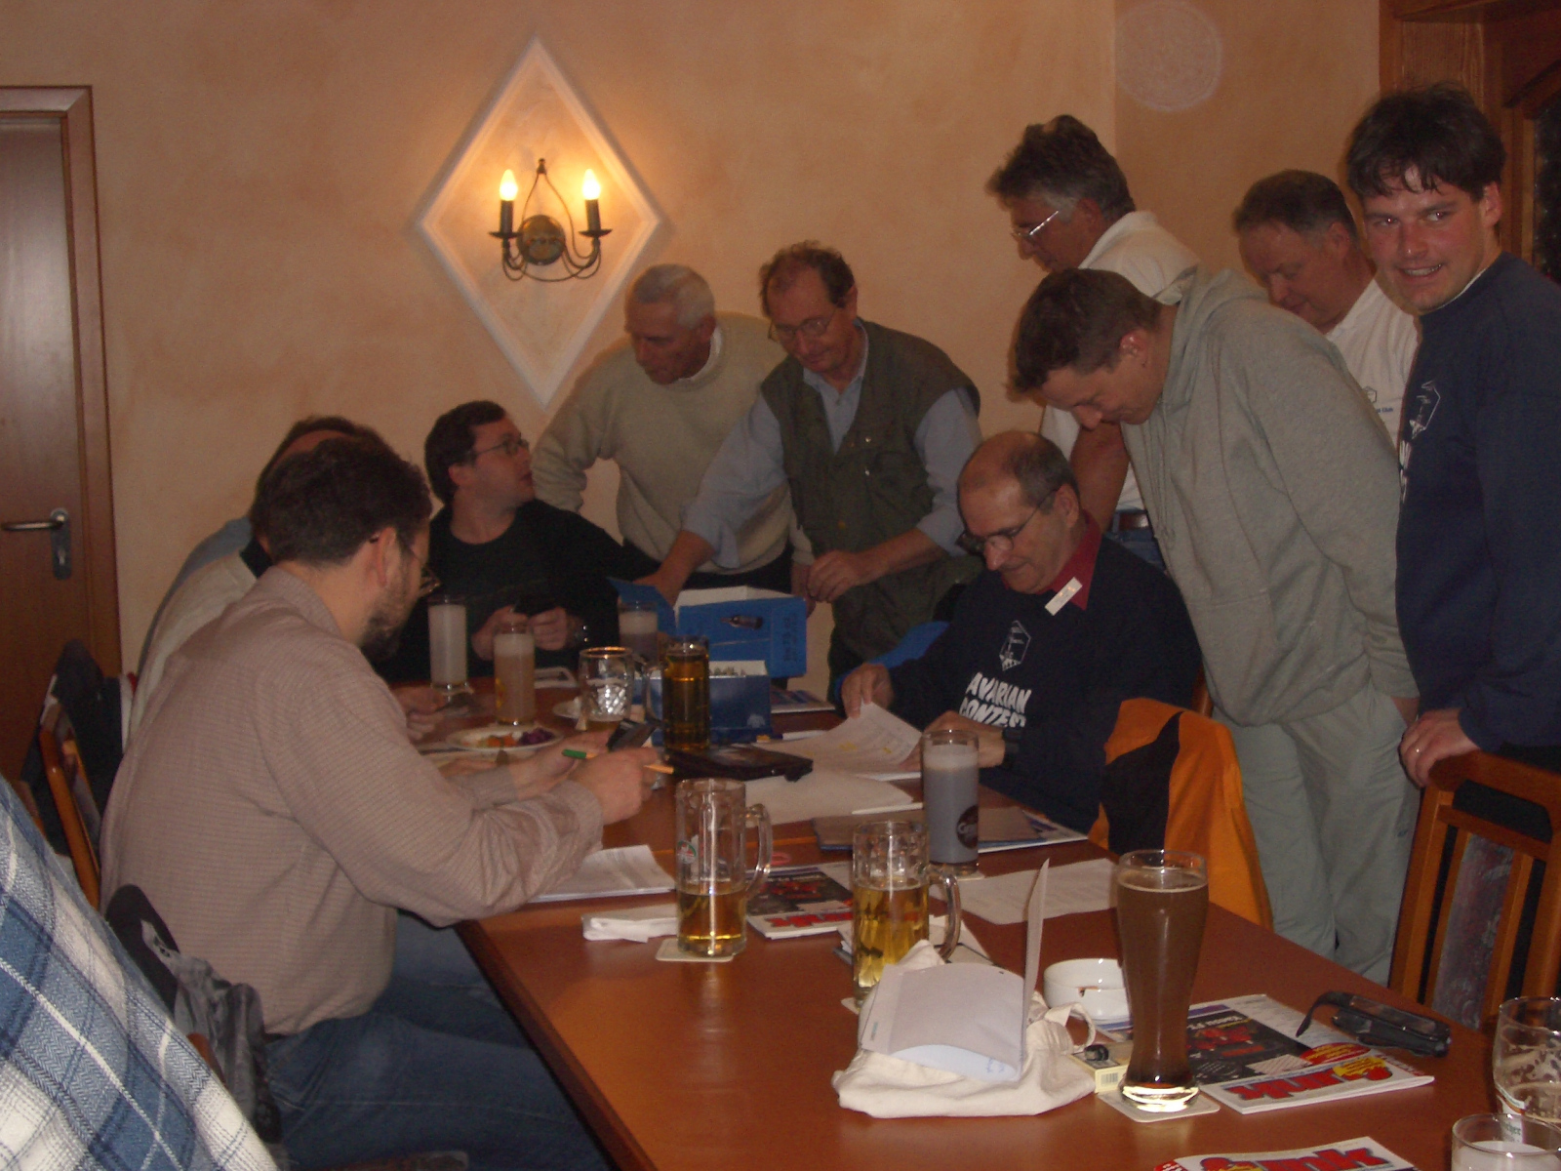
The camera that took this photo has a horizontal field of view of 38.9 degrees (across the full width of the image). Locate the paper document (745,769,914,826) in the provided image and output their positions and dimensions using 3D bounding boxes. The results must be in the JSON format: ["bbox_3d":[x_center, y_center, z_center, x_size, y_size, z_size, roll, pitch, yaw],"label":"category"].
[{"bbox_3d":[0.055,0.330,3.502,0.295,0.018,0.250,-4,7,-22],"label":"paper document"}]

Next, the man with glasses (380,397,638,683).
[{"bbox_3d":[-0.556,0.271,4.833,0.620,1.343,0.750,-2,7,-9],"label":"man with glasses"}]

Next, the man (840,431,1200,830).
[{"bbox_3d":[0.351,0.407,3.632,0.700,1.324,0.660,-4,7,-25],"label":"man"}]

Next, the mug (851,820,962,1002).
[{"bbox_3d":[0.144,0.364,2.438,0.128,0.193,0.086,1,7,18],"label":"mug"}]

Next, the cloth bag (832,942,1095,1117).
[{"bbox_3d":[0.184,0.440,2.222,0.265,0.090,0.290,-1,7,3],"label":"cloth bag"}]

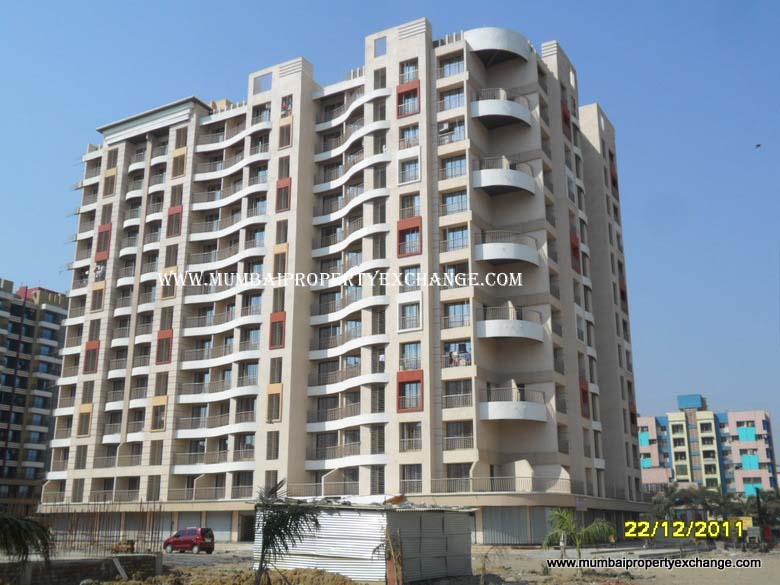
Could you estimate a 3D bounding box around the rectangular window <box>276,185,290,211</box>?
[{"bbox_3d":[-9.206,-8.028,72.055,1.240,2.140,0.180,-9,-19,28],"label":"rectangular window"}]

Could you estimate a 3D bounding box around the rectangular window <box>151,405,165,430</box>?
[{"bbox_3d":[-19.900,10.828,71.838,1.322,2.136,0.203,-9,-19,28],"label":"rectangular window"}]

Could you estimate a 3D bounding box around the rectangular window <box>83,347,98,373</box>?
[{"bbox_3d":[-28.108,6.458,78.605,1.520,2.041,0.200,-9,-18,29],"label":"rectangular window"}]

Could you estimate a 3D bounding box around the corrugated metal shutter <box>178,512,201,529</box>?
[{"bbox_3d":[-16.015,18.874,66.875,2.411,2.447,0.120,-9,-18,28],"label":"corrugated metal shutter"}]

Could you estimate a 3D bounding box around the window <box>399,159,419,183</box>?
[{"bbox_3d":[1.576,-9.388,64.931,1.633,2.000,0.200,-9,-18,29],"label":"window"}]

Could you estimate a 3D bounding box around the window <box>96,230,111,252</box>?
[{"bbox_3d":[-28.251,-5.018,82.494,1.530,2.130,0.180,-9,-19,28],"label":"window"}]

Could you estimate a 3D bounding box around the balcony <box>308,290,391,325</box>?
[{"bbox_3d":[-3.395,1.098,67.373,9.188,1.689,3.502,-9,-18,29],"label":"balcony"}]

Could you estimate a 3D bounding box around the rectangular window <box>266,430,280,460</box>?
[{"bbox_3d":[-9.238,12.185,66.149,1.143,2.194,0.206,-9,-18,29],"label":"rectangular window"}]

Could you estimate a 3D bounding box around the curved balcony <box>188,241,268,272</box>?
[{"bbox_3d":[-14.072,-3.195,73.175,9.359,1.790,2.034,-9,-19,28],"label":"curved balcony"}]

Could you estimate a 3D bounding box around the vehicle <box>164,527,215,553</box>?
[{"bbox_3d":[-13.063,16.147,54.131,3.500,1.600,1.480,-9,-19,29],"label":"vehicle"}]

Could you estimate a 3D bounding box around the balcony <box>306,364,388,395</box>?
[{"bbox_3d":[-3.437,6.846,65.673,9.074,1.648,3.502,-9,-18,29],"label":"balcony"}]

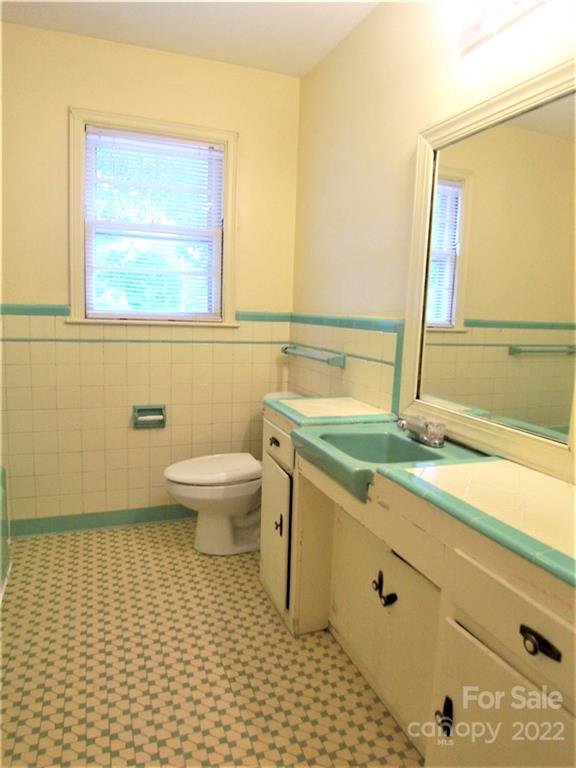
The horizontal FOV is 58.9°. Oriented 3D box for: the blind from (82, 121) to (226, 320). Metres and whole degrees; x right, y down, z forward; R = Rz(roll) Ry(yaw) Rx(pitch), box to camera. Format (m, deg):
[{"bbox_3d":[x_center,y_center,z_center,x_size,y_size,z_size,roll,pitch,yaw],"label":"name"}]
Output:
[{"bbox_3d":[-0.661,-0.776,2.581,0.672,0.906,0.046,-1,9,-21],"label":"blind"}]

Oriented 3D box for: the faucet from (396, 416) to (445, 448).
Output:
[{"bbox_3d":[0.413,0.143,1.582,0.118,0.076,0.155,-1,9,-21],"label":"faucet"}]

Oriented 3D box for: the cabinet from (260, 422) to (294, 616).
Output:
[{"bbox_3d":[0.143,0.504,2.067,0.390,0.750,0.431,-1,9,-21],"label":"cabinet"}]

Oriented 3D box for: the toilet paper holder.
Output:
[{"bbox_3d":[-0.725,0.174,2.681,0.162,0.119,0.061,-1,9,-21],"label":"toilet paper holder"}]

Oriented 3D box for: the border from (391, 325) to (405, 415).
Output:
[{"bbox_3d":[0.400,-0.055,1.890,0.016,0.350,0.048,-1,9,-21],"label":"border"}]

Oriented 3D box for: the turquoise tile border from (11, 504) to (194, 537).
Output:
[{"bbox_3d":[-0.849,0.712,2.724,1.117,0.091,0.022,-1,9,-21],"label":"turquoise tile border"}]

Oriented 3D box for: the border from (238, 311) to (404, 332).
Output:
[{"bbox_3d":[0.073,-0.287,2.313,0.316,0.049,1.127,-1,9,-21],"label":"border"}]

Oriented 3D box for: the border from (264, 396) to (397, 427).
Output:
[{"bbox_3d":[0.148,0.100,2.002,0.413,0.034,0.423,-1,9,-21],"label":"border"}]

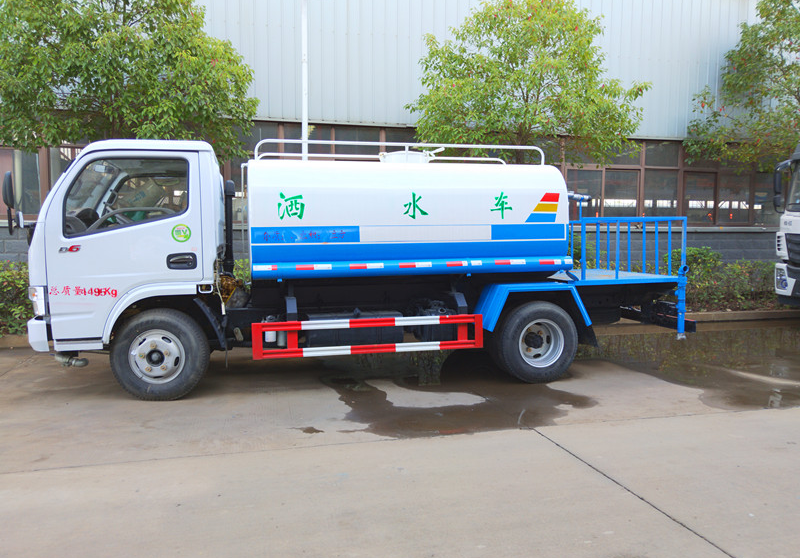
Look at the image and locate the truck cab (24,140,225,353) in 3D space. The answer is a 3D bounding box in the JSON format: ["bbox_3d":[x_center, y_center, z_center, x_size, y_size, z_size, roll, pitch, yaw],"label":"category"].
[{"bbox_3d":[-2.405,-0.334,5.380,1.530,1.670,1.880,-1,4,-13],"label":"truck cab"}]

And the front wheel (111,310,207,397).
[{"bbox_3d":[-1.981,0.616,4.755,0.765,0.765,0.220,-1,4,-13],"label":"front wheel"}]

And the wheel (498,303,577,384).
[{"bbox_3d":[1.275,0.580,5.357,0.765,0.765,0.230,-1,4,-13],"label":"wheel"}]

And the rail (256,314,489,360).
[{"bbox_3d":[-0.255,0.494,4.983,2.000,0.320,0.070,-1,4,-13],"label":"rail"}]

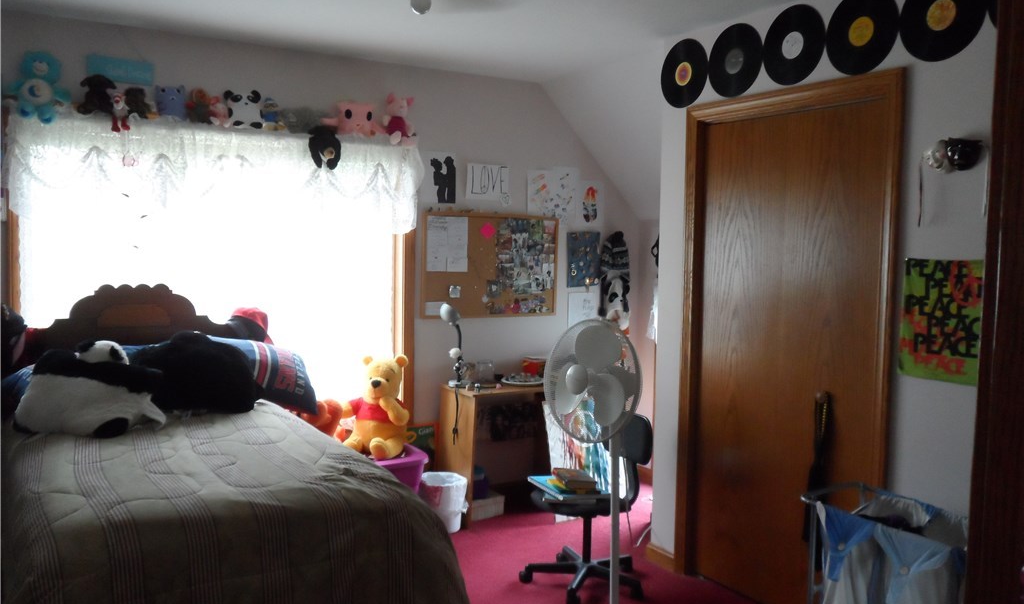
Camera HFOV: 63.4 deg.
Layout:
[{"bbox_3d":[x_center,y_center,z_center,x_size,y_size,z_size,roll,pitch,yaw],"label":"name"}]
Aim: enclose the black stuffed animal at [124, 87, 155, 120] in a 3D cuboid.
[{"bbox_3d":[-1.641,-0.876,3.651,0.115,0.134,0.110,-2,5,-32],"label":"black stuffed animal"}]

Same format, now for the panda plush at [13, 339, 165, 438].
[{"bbox_3d":[-1.557,0.319,3.072,0.436,0.315,0.420,1,4,3],"label":"panda plush"}]

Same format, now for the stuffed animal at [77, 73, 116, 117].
[{"bbox_3d":[-1.780,-0.886,3.550,0.149,0.178,0.130,-2,5,-32],"label":"stuffed animal"}]

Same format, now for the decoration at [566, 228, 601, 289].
[{"bbox_3d":[0.449,-0.260,5.131,0.265,0.345,0.020,-2,5,-32],"label":"decoration"}]

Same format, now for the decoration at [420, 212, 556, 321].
[{"bbox_3d":[-0.107,-0.203,4.783,0.905,0.605,0.022,-2,5,-32],"label":"decoration"}]

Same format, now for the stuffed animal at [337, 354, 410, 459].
[{"bbox_3d":[-0.687,0.527,4.138,0.360,0.485,0.330,1,4,3],"label":"stuffed animal"}]

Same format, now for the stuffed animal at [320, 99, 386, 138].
[{"bbox_3d":[-0.807,-0.927,4.218,0.320,0.185,0.150,-1,4,-21],"label":"stuffed animal"}]

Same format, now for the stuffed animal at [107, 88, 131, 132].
[{"bbox_3d":[-1.684,-0.819,3.545,0.088,0.179,0.100,-2,5,-32],"label":"stuffed animal"}]

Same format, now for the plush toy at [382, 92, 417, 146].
[{"bbox_3d":[-0.582,-0.947,4.282,0.142,0.256,0.160,-3,5,-40],"label":"plush toy"}]

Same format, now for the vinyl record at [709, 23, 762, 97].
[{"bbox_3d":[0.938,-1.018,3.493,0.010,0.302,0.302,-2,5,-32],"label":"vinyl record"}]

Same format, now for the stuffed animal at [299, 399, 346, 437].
[{"bbox_3d":[-0.910,0.596,3.978,0.197,0.248,0.220,-2,5,-32],"label":"stuffed animal"}]

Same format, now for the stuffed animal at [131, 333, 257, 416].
[{"bbox_3d":[-1.356,0.311,3.550,0.470,0.300,0.330,-2,5,-32],"label":"stuffed animal"}]

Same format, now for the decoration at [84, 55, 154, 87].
[{"bbox_3d":[-1.756,-1.041,3.724,0.270,0.105,0.015,-2,5,-32],"label":"decoration"}]

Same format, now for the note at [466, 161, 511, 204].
[{"bbox_3d":[-0.135,-0.682,4.769,0.280,0.215,0.006,-2,5,-32],"label":"note"}]

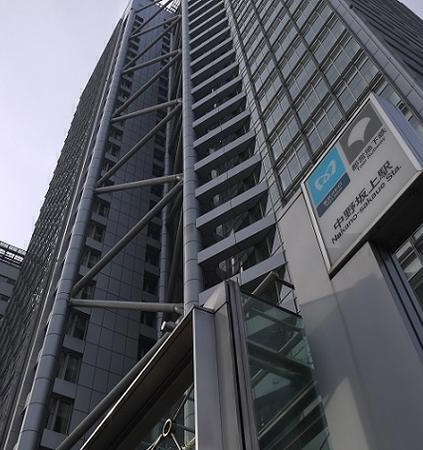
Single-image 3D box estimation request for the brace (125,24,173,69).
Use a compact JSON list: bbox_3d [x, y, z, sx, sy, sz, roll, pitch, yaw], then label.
[{"bbox_3d":[-8.543,-26.318,85.222,11.573,0.450,0.450,-48,-59,-15],"label":"brace"}]

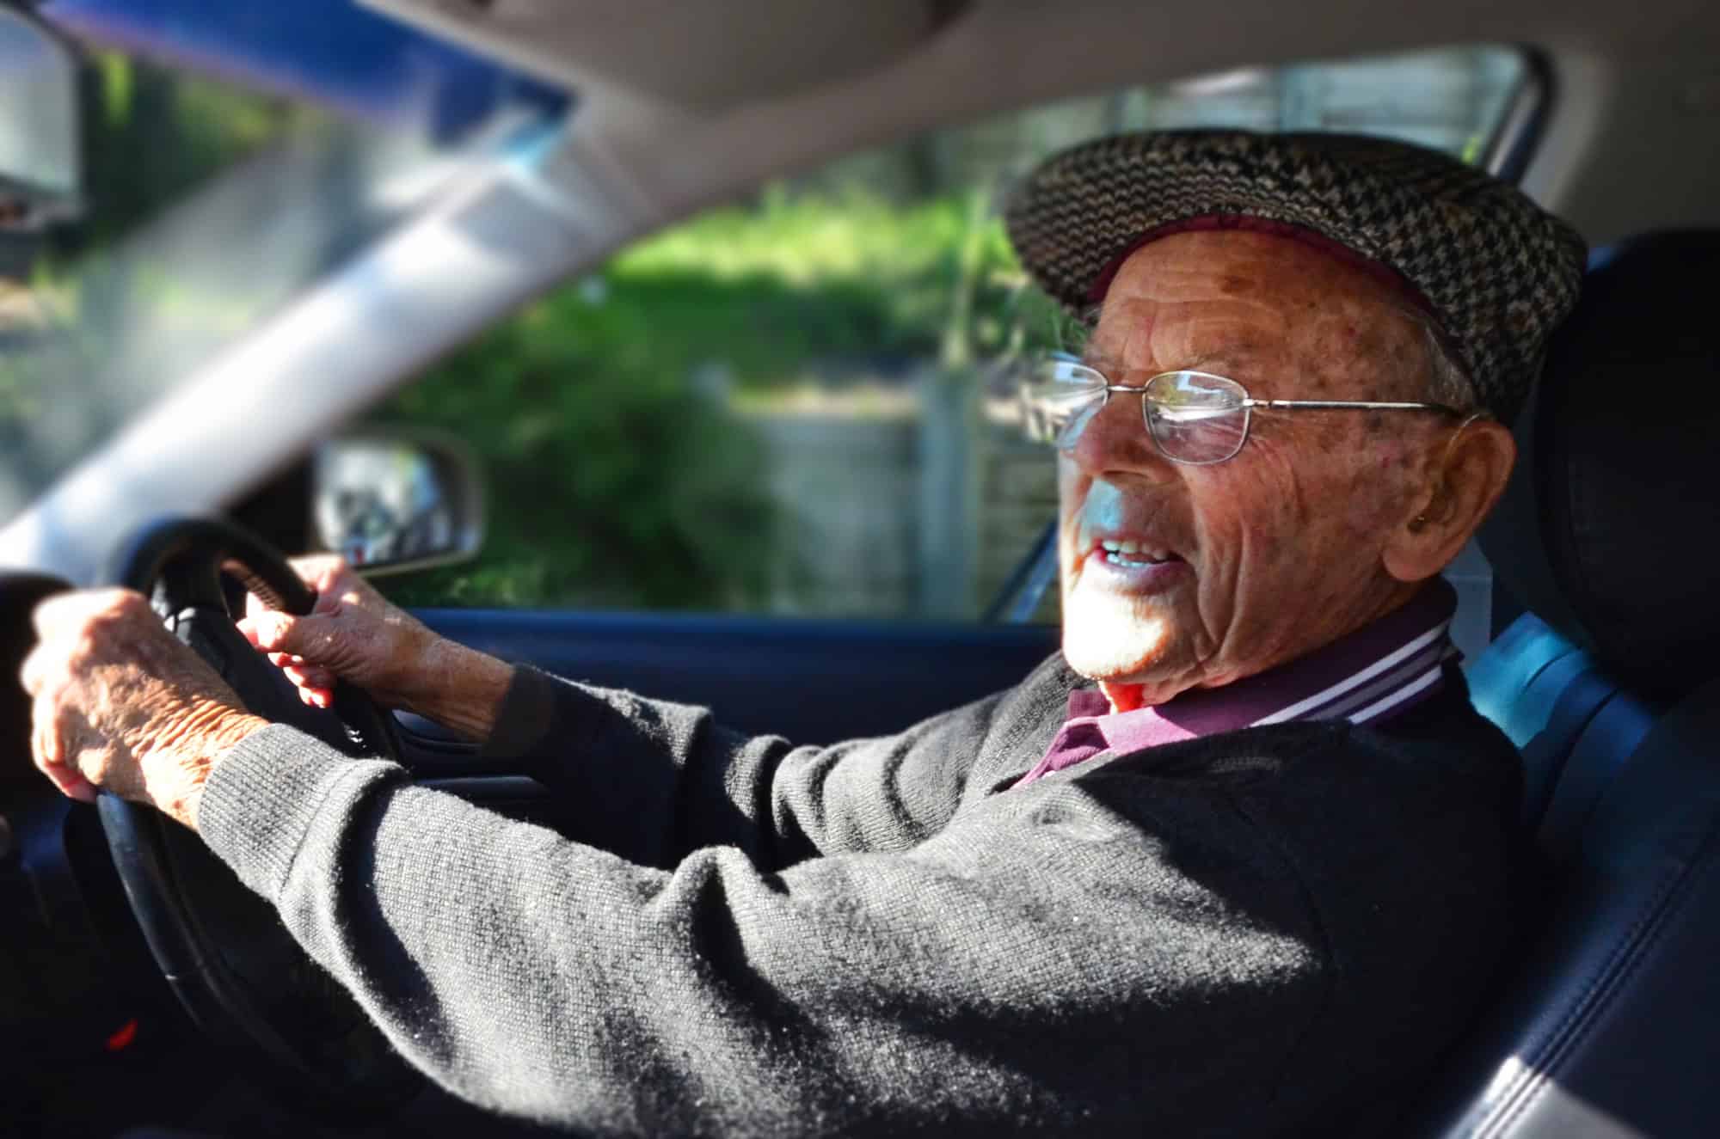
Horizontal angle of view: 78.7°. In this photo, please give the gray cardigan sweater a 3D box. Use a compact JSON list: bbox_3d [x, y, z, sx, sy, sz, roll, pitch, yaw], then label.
[{"bbox_3d":[0.020,0.295,0.630,0.670,0.520,0.520,0,4,-5],"label":"gray cardigan sweater"}]

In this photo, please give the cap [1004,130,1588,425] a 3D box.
[{"bbox_3d":[0.213,-0.145,0.530,0.280,0.120,0.215,7,1,-22],"label":"cap"}]

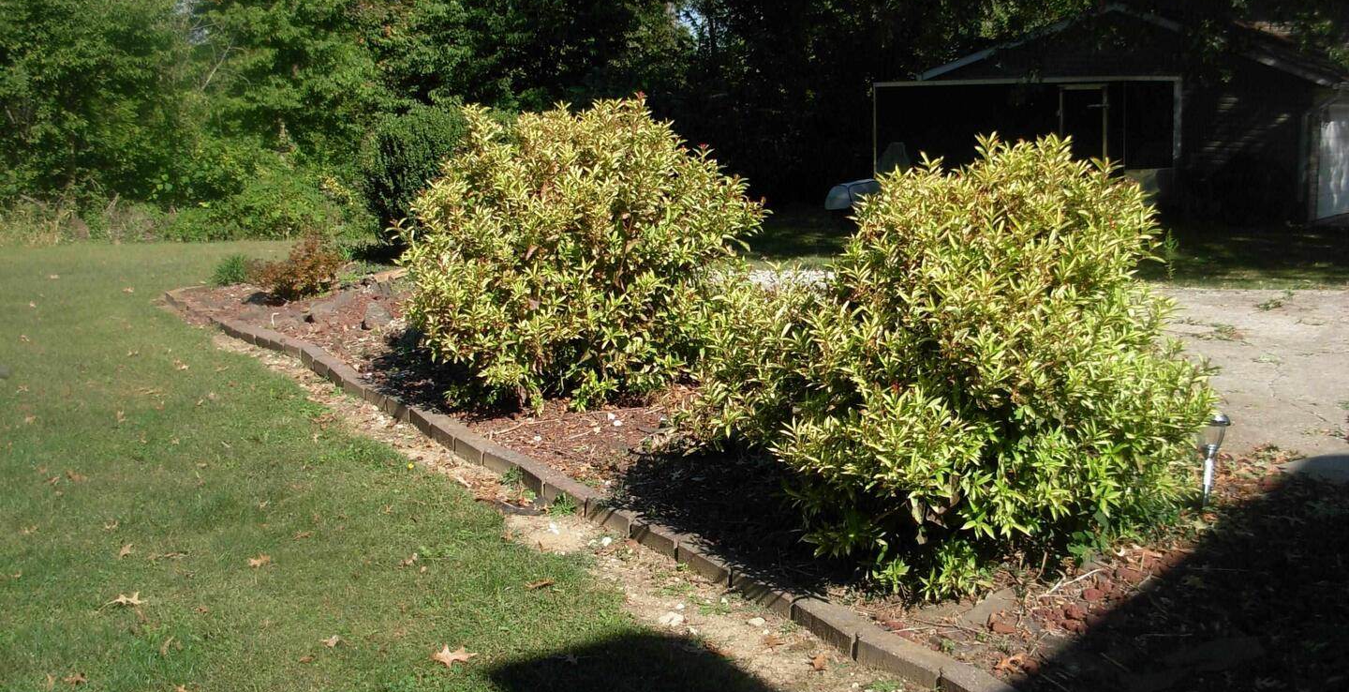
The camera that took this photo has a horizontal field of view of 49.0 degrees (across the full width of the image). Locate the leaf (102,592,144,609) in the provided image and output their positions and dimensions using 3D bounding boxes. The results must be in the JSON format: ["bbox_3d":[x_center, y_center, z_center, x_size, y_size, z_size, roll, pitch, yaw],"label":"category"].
[{"bbox_3d":[-1.774,0.815,4.768,0.130,0.030,0.060,-4,9,-21],"label":"leaf"}]

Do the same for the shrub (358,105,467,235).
[{"bbox_3d":[-2.950,-2.013,18.081,1.800,1.700,1.700,-2,9,-9],"label":"shrub"}]

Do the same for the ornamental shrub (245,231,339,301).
[{"bbox_3d":[-3.444,-0.773,13.361,0.820,0.570,0.700,-3,9,-14],"label":"ornamental shrub"}]

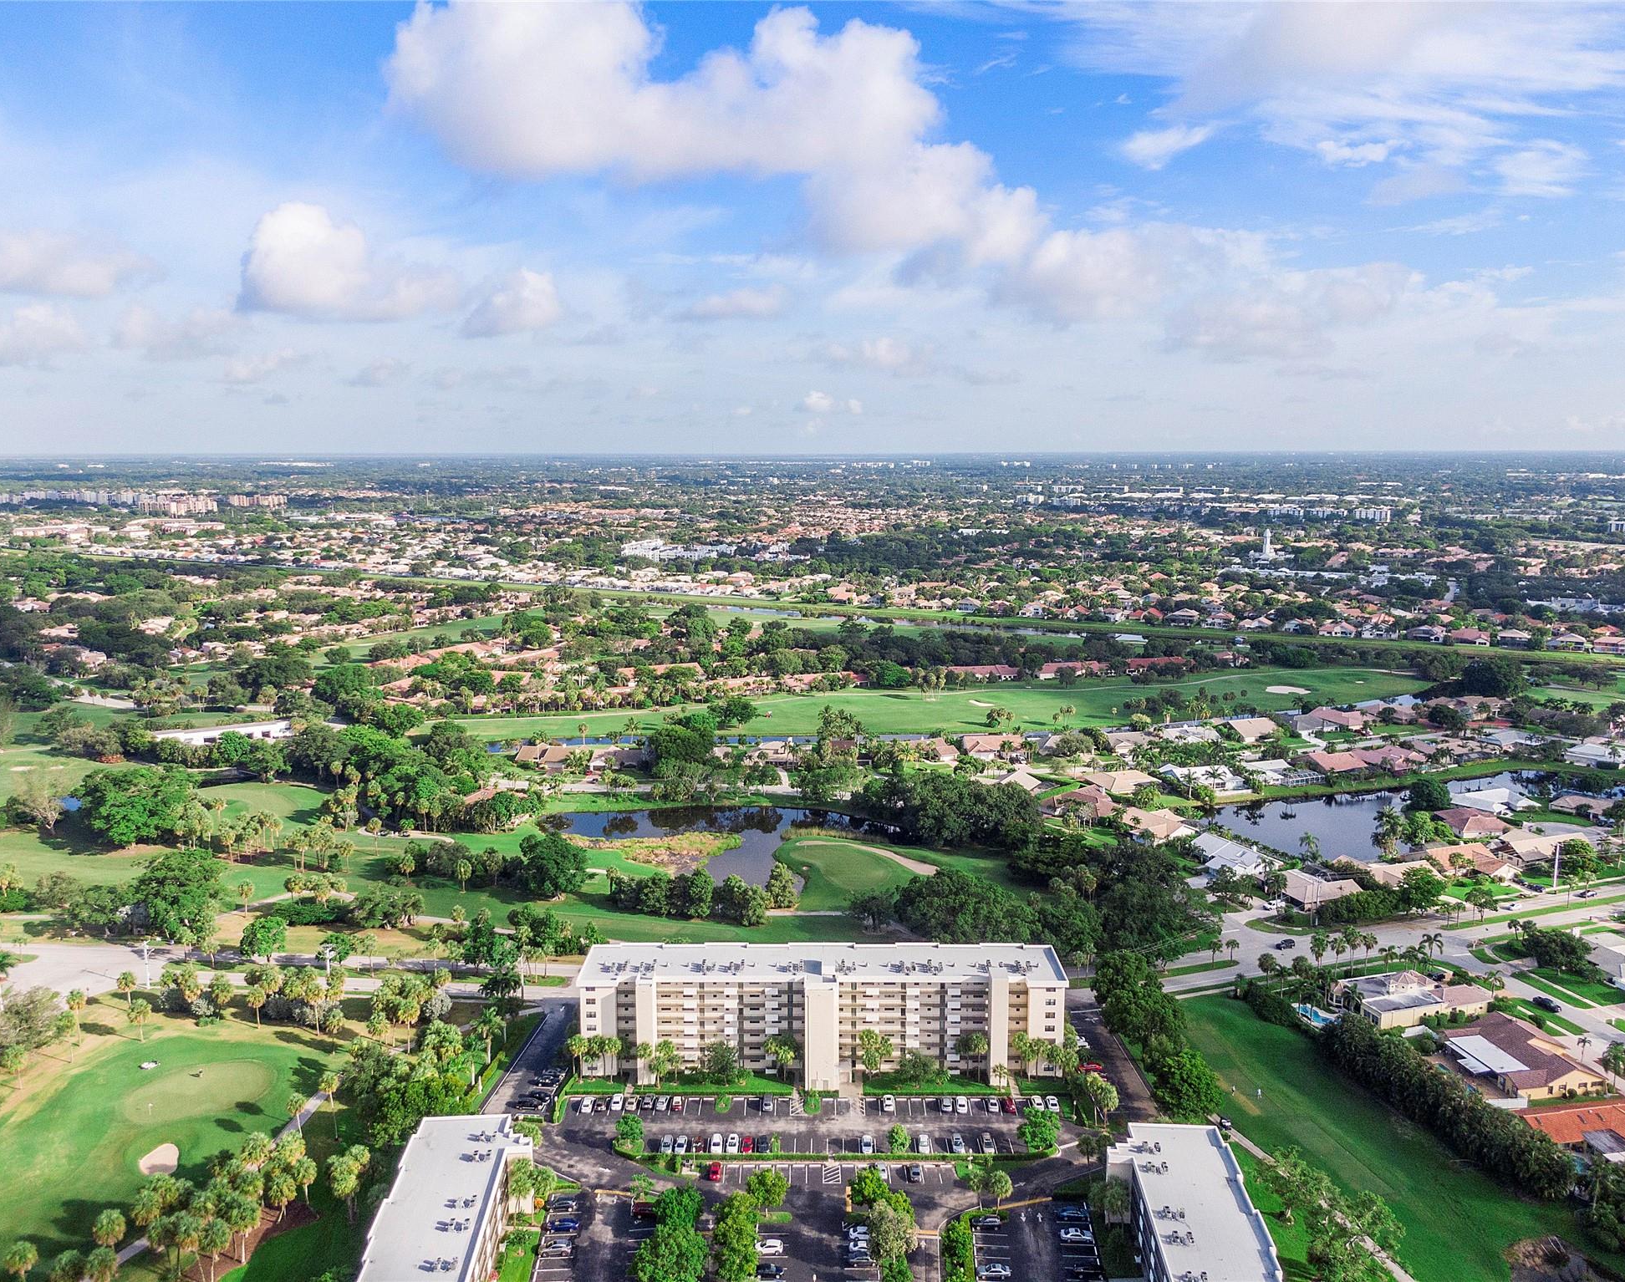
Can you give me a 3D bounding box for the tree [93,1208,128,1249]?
[{"bbox_3d":[-103.071,88.530,174.956,4.900,10.000,4.900,0,9,0],"label":"tree"}]

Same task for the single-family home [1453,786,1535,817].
[{"bbox_3d":[226.616,53.521,396.333,21.000,5.600,20.500,-6,11,-33],"label":"single-family home"}]

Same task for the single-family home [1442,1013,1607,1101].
[{"bbox_3d":[137.220,80.630,232.400,24.000,5.000,23.850,-2,10,-11],"label":"single-family home"}]

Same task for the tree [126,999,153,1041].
[{"bbox_3d":[-138.067,77.930,243.645,4.700,9.200,4.700,0,9,0],"label":"tree"}]

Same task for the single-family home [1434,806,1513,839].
[{"bbox_3d":[209.660,57.210,375.560,18.500,4.500,19.500,-1,9,-4],"label":"single-family home"}]

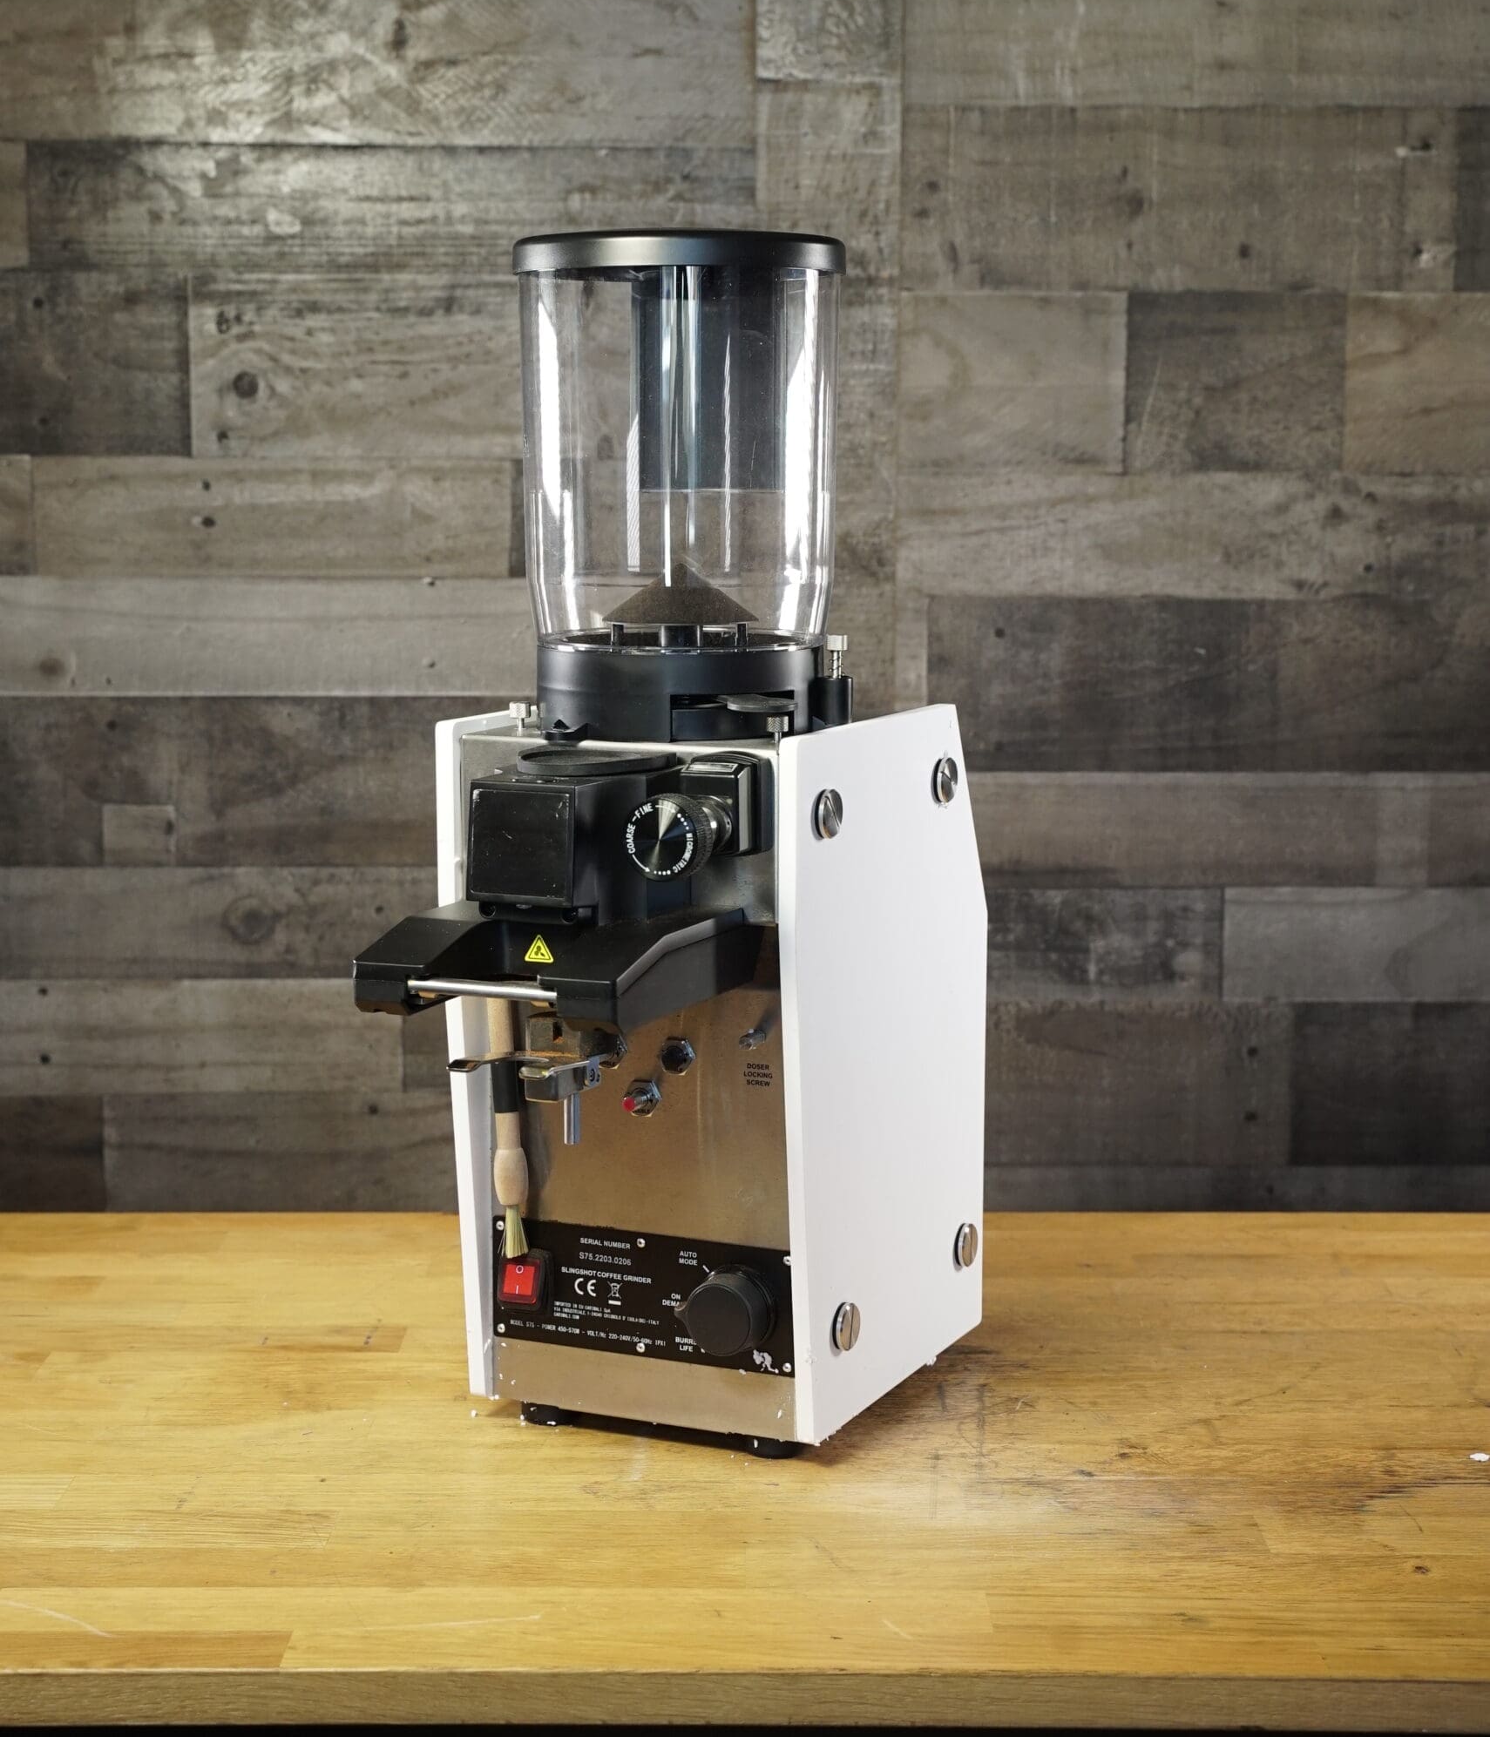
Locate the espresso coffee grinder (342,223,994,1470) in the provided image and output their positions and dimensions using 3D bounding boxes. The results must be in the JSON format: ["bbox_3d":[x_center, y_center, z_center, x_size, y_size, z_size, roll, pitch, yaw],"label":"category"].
[{"bbox_3d":[-0.040,-0.011,1.678,0.215,0.651,0.416,4,9,25],"label":"espresso coffee grinder"}]

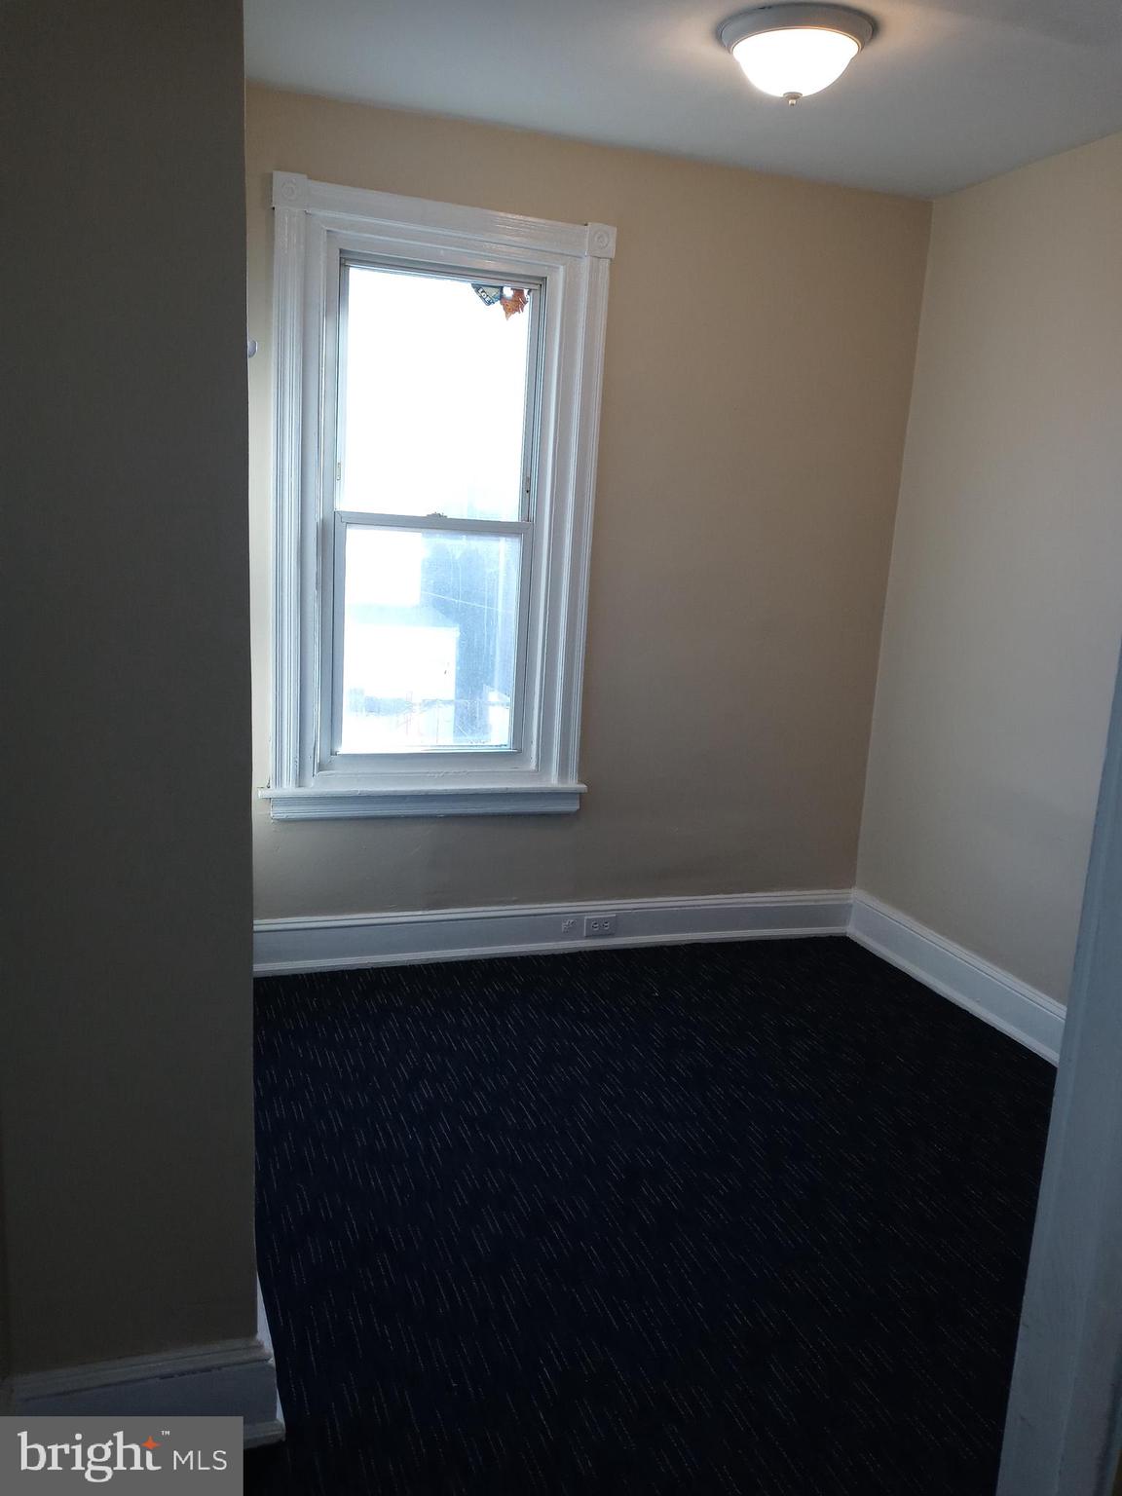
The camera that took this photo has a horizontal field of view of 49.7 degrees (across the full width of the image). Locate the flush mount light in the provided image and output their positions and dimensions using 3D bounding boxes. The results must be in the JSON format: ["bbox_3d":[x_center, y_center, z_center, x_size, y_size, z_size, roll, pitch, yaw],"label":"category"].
[{"bbox_3d":[0.514,-1.500,2.679,0.344,0.138,0.344,3,11,-1],"label":"flush mount light"}]

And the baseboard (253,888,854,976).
[{"bbox_3d":[0.027,0.594,3.958,2.173,0.176,0.040,-1,12,-19],"label":"baseboard"}]

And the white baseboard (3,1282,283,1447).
[{"bbox_3d":[-0.627,0.972,1.845,0.389,0.167,0.140,-1,12,-19],"label":"white baseboard"}]

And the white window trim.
[{"bbox_3d":[-0.363,-0.668,3.563,1.014,1.780,0.105,-1,12,-19],"label":"white window trim"}]

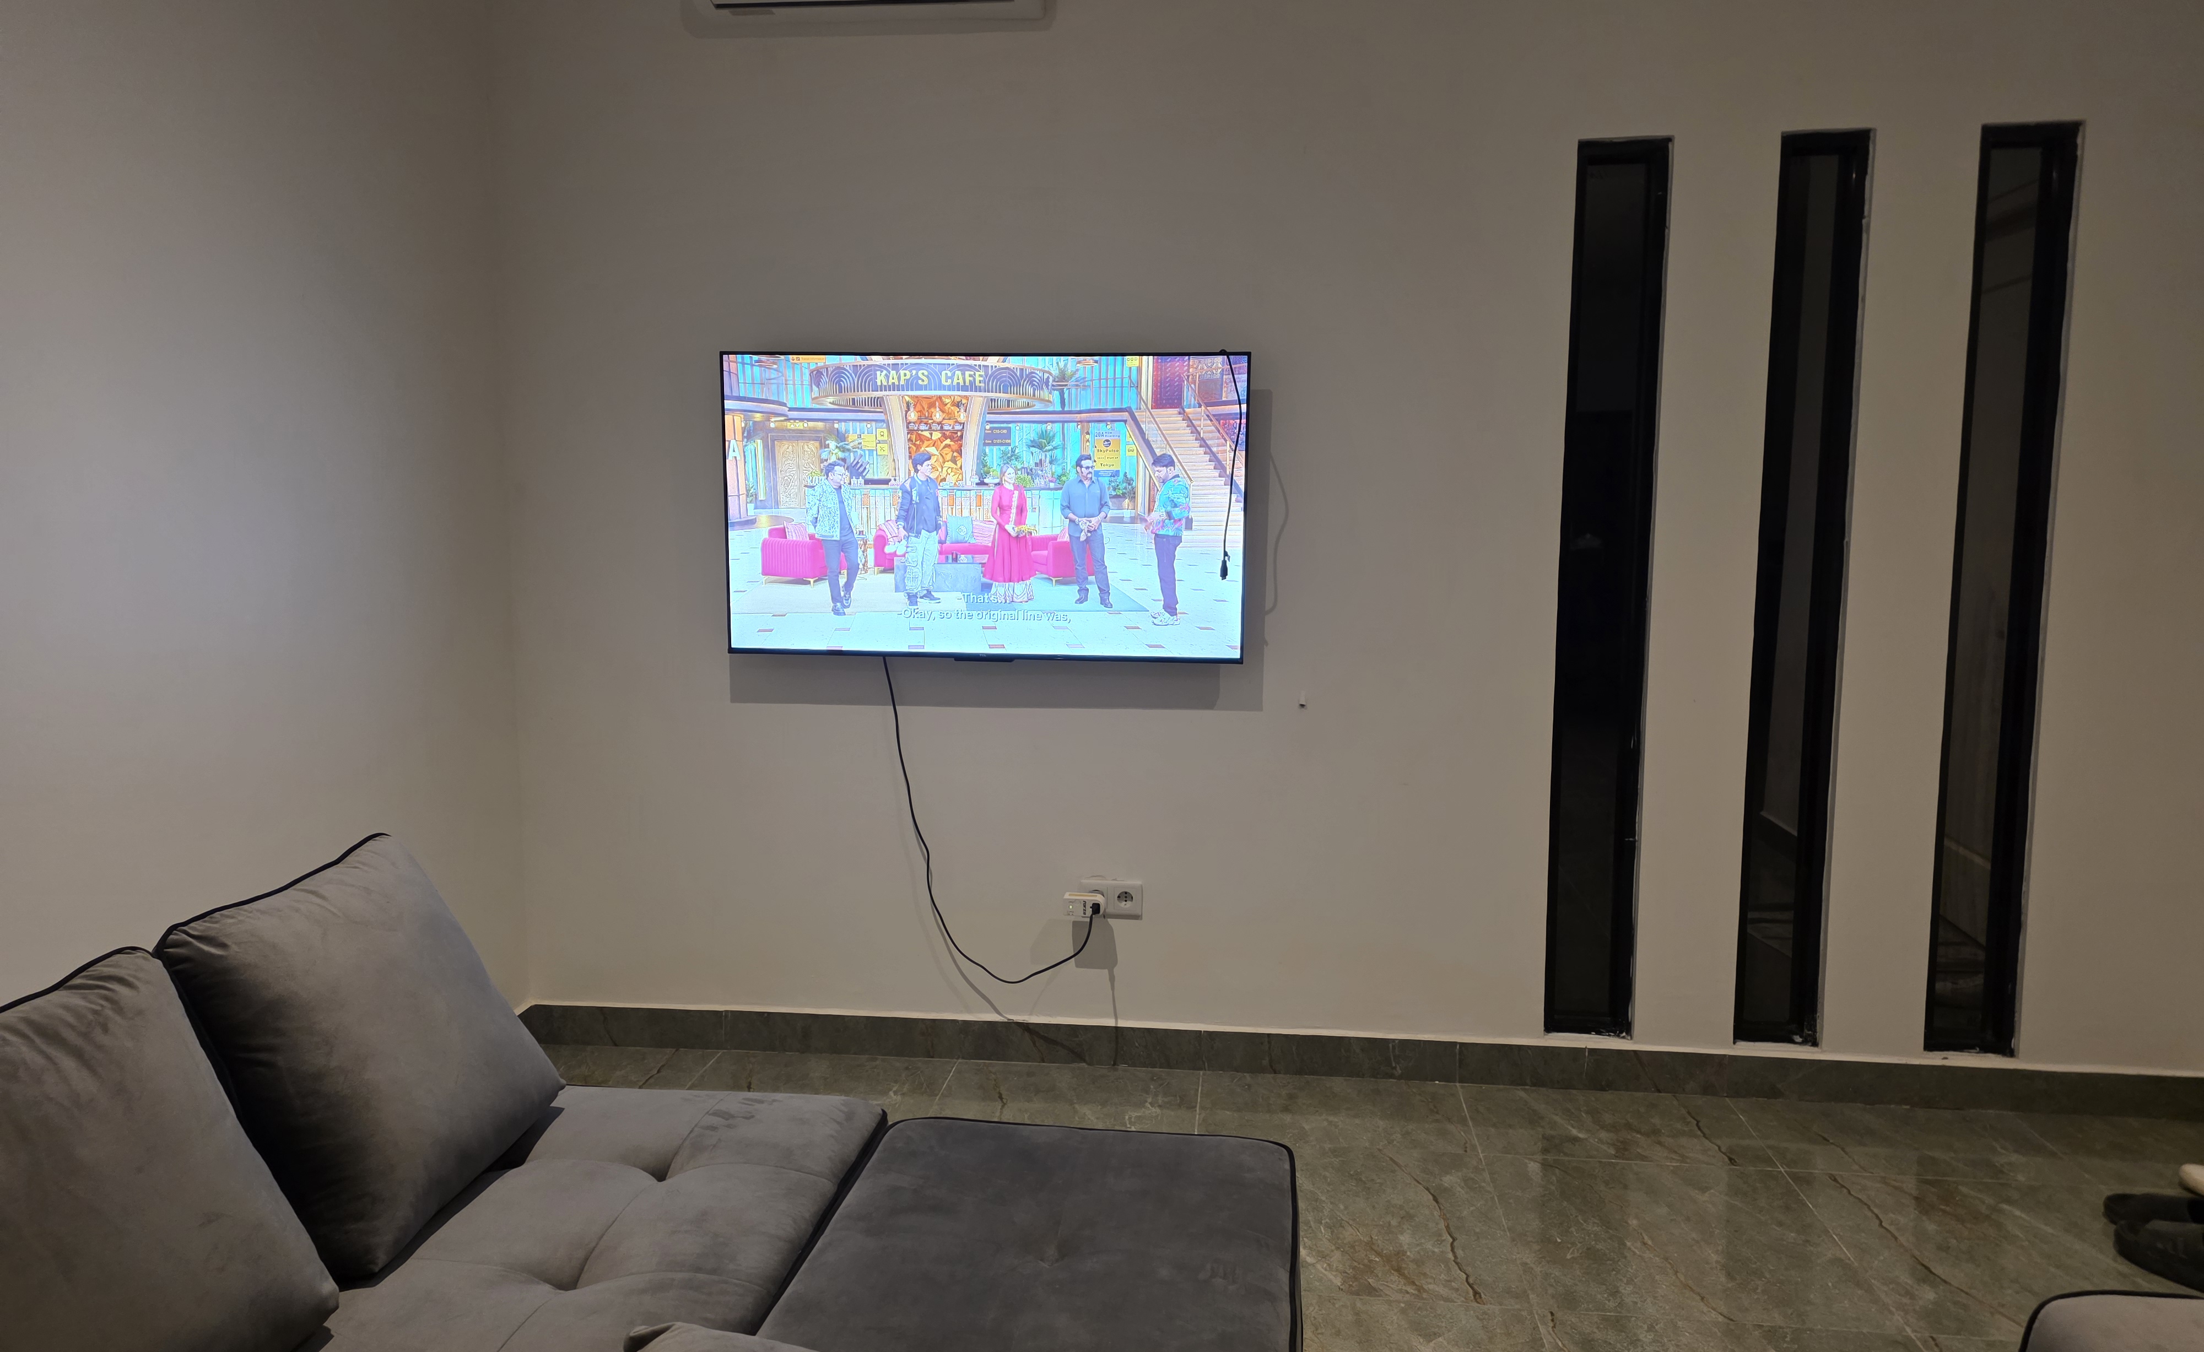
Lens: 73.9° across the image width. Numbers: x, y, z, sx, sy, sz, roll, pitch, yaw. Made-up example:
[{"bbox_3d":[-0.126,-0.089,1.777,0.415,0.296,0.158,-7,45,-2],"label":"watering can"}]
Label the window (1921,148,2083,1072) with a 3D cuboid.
[{"bbox_3d":[1.991,-0.164,3.275,0.201,2.053,0.075,1,6,6],"label":"window"}]

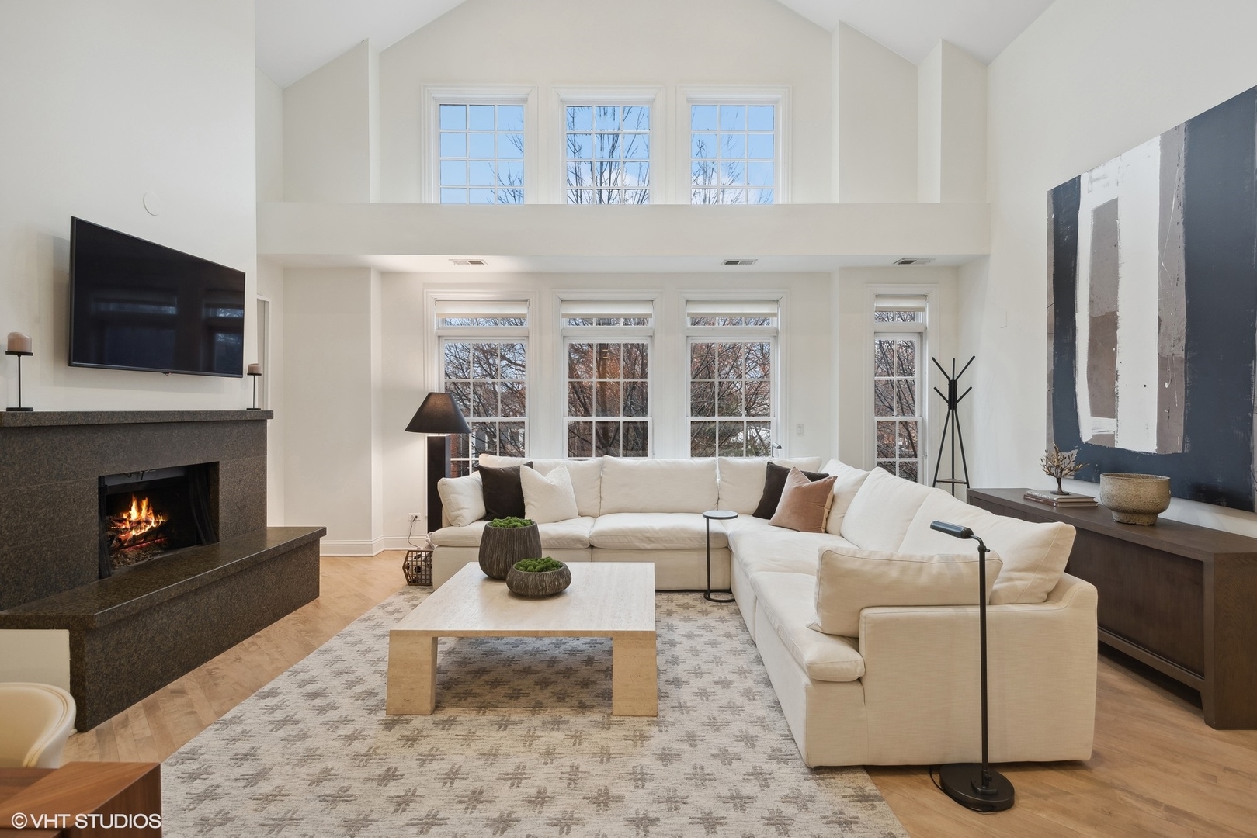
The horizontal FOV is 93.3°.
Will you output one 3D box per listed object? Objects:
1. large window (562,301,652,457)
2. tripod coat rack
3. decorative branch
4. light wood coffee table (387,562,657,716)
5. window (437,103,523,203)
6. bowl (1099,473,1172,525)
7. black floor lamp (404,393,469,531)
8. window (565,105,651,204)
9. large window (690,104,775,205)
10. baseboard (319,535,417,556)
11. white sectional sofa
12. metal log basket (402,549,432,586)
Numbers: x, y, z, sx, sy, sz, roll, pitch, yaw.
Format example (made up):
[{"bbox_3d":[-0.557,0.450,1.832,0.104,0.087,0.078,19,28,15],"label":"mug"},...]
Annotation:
[{"bbox_3d":[-0.206,-0.173,5.798,0.882,1.956,0.139,0,1,1],"label":"large window"},{"bbox_3d":[2.701,0.378,4.964,0.516,1.812,0.476,0,1,1],"label":"tripod coat rack"},{"bbox_3d":[2.860,0.330,3.910,0.264,0.332,0.196,0,1,0],"label":"decorative branch"},{"bbox_3d":[-0.453,1.125,3.241,1.211,0.377,1.211,0,1,1],"label":"light wood coffee table"},{"bbox_3d":[-1.419,-2.512,5.719,0.851,1.069,0.098,0,1,0],"label":"window"},{"bbox_3d":[2.754,0.439,3.236,0.288,0.243,0.288,0,1,1],"label":"bowl"},{"bbox_3d":[-1.656,0.523,5.162,0.571,1.514,0.571,0,1,1],"label":"black floor lamp"},{"bbox_3d":[-0.199,-2.512,5.719,0.832,1.069,0.098,0,1,0],"label":"window"},{"bbox_3d":[1.003,-2.512,5.719,0.832,1.069,0.098,0,1,0],"label":"large window"},{"bbox_3d":[-2.415,1.185,5.524,0.831,0.147,0.274,0,1,0],"label":"baseboard"},{"bbox_3d":[0.179,0.841,3.901,3.316,0.923,3.276,0,1,1],"label":"white sectional sofa"},{"bbox_3d":[-1.564,1.134,4.614,0.283,0.271,0.225,0,1,0],"label":"metal log basket"}]

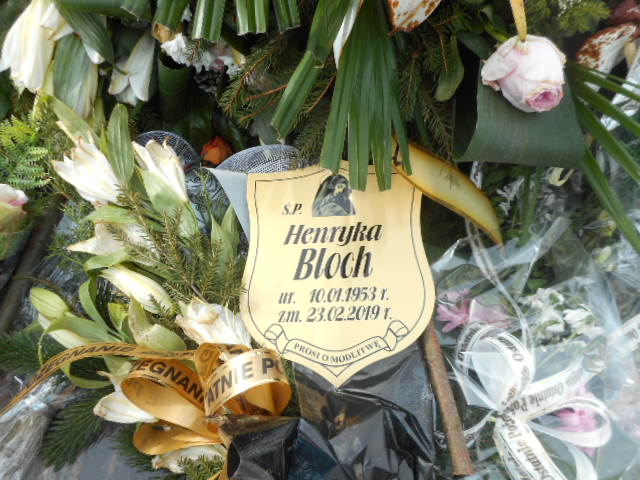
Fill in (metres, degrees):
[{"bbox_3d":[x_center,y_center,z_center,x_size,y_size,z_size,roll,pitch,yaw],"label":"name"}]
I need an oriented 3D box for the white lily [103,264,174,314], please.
[{"bbox_3d":[-0.214,0.058,0.540,0.095,0.035,0.035,30,19,-18],"label":"white lily"}]

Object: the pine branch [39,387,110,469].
[{"bbox_3d":[-0.319,0.243,0.600,0.075,0.035,0.130,36,74,19],"label":"pine branch"}]

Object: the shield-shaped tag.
[{"bbox_3d":[0.019,0.041,0.500,0.208,0.252,0.012,-1,20,0],"label":"shield-shaped tag"}]

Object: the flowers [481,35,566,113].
[{"bbox_3d":[0.198,-0.162,0.450,0.080,0.075,0.070,-11,48,-10],"label":"flowers"}]

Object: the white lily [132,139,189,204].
[{"bbox_3d":[-0.183,-0.080,0.530,0.050,0.090,0.055,-30,27,2],"label":"white lily"}]

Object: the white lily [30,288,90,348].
[{"bbox_3d":[-0.309,0.093,0.550,0.045,0.090,0.045,-42,24,10],"label":"white lily"}]

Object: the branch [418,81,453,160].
[{"bbox_3d":[0.132,-0.137,0.530,0.035,0.095,0.025,-20,-15,-6],"label":"branch"}]

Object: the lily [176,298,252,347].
[{"bbox_3d":[-0.116,0.091,0.510,0.085,0.055,0.060,22,10,-34],"label":"lily"}]

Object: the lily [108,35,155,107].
[{"bbox_3d":[-0.228,-0.207,0.560,0.055,0.085,0.060,10,-17,22],"label":"lily"}]

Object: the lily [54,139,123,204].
[{"bbox_3d":[-0.267,-0.077,0.530,0.060,0.090,0.065,-44,27,7],"label":"lily"}]

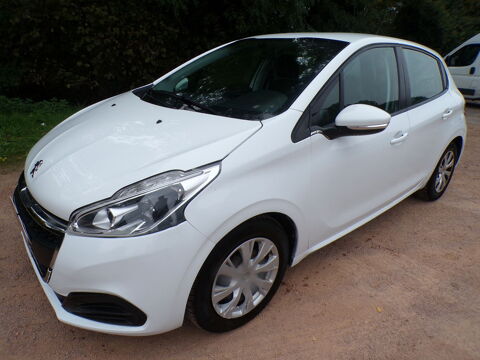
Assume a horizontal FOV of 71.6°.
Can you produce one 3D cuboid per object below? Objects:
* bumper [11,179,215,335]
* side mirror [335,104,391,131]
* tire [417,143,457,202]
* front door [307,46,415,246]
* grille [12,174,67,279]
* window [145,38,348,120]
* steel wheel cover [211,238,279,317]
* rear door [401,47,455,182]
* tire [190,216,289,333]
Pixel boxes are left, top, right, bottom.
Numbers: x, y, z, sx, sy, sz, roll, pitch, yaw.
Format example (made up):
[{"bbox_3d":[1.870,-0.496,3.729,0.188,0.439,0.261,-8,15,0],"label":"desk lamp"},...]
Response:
[{"bbox_3d":[-0.880,0.194,1.782,0.585,0.550,1.720,-16,27,-39],"label":"bumper"},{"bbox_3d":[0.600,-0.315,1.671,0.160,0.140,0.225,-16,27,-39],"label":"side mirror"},{"bbox_3d":[1.881,-0.106,3.223,0.618,0.617,0.195,-16,27,-39],"label":"tire"},{"bbox_3d":[0.716,-0.264,2.053,1.130,1.120,0.295,-16,27,-39],"label":"front door"},{"bbox_3d":[-1.028,0.161,1.628,0.165,0.390,0.880,-16,27,-39],"label":"grille"},{"bbox_3d":[-0.053,-0.738,2.175,1.000,0.130,1.320,-39,40,-25],"label":"window"},{"bbox_3d":[0.022,0.457,1.588,0.420,0.420,0.060,-16,27,-39],"label":"steel wheel cover"},{"bbox_3d":[1.433,-0.476,2.647,0.840,1.060,0.290,-16,27,-39],"label":"rear door"},{"bbox_3d":[-0.025,0.433,1.637,0.618,0.617,0.195,-16,27,-39],"label":"tire"}]

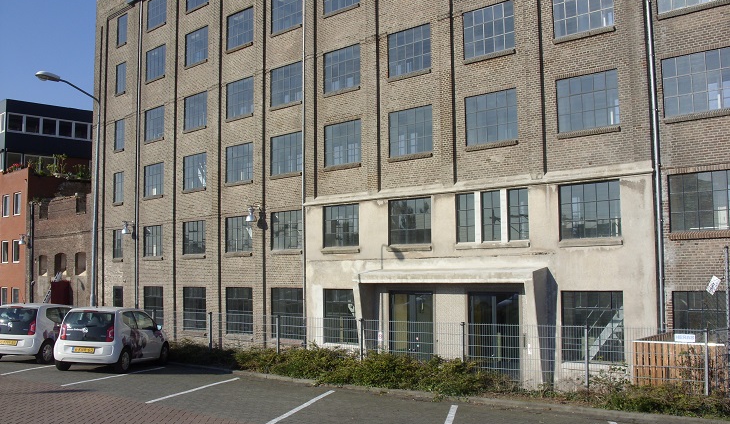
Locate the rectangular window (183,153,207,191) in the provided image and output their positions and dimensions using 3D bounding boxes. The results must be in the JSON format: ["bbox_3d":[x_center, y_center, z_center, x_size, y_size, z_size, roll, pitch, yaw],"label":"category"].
[{"bbox_3d":[-7.105,-1.672,33.367,0.140,1.430,1.767,4,-6,-43],"label":"rectangular window"}]

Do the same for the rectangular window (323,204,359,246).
[{"bbox_3d":[-0.746,0.501,26.613,0.160,1.381,1.766,3,-6,-44],"label":"rectangular window"}]

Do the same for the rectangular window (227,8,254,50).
[{"bbox_3d":[-4.894,-7.143,31.450,0.140,1.424,1.787,4,-6,-43],"label":"rectangular window"}]

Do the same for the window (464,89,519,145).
[{"bbox_3d":[3.566,-2.663,22.570,0.140,1.450,1.783,4,-6,-44],"label":"window"}]

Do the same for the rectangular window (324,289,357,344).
[{"bbox_3d":[-0.780,3.411,26.347,0.140,1.799,1.712,4,-6,-45],"label":"rectangular window"}]

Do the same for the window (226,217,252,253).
[{"bbox_3d":[-4.794,0.861,30.922,0.160,1.368,1.778,3,-6,-44],"label":"window"}]

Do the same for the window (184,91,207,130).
[{"bbox_3d":[-7.360,-4.329,34.652,0.150,1.491,1.815,4,-6,-44],"label":"window"}]

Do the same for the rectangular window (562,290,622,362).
[{"bbox_3d":[5.635,2.850,19.758,0.160,1.827,1.792,3,-6,-44],"label":"rectangular window"}]

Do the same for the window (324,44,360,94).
[{"bbox_3d":[-0.723,-4.784,27.057,0.160,1.426,1.796,3,-6,-44],"label":"window"}]

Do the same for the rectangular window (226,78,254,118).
[{"bbox_3d":[-4.836,-4.413,31.317,0.160,1.426,1.778,3,-6,-44],"label":"rectangular window"}]

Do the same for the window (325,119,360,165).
[{"bbox_3d":[-0.743,-2.311,27.007,0.140,1.450,1.789,4,-6,-44],"label":"window"}]

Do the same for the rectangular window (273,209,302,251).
[{"bbox_3d":[-2.782,0.640,28.628,0.140,1.373,1.798,4,-6,-43],"label":"rectangular window"}]

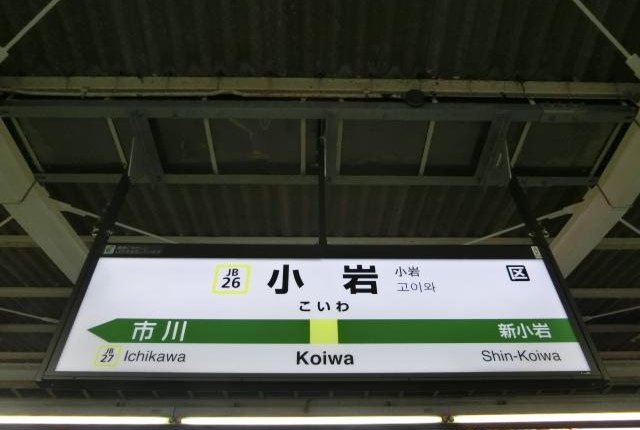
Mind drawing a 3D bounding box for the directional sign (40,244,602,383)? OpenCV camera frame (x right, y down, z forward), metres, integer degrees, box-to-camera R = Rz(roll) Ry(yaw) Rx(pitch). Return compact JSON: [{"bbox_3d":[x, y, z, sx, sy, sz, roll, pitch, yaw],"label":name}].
[{"bbox_3d":[0.022,0.379,1.825,1.976,0.605,0.090,0,-43,-1],"label":"directional sign"}]

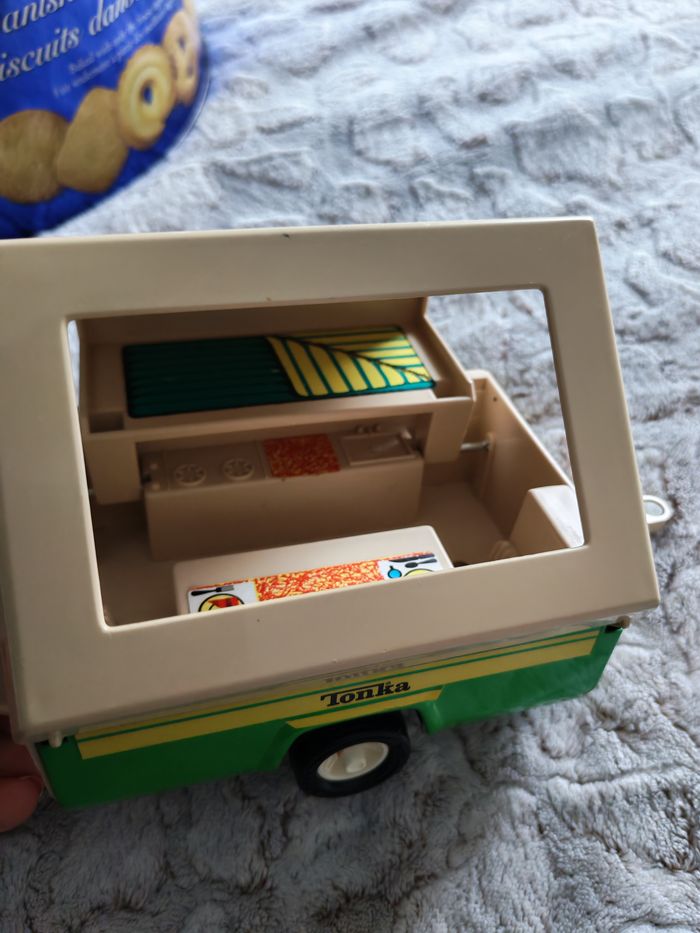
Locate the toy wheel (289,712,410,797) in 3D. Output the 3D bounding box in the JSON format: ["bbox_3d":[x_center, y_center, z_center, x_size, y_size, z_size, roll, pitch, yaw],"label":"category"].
[{"bbox_3d":[-0.001,0.111,0.290,0.046,0.046,0.018,-7,42,-15],"label":"toy wheel"}]

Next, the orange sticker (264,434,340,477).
[{"bbox_3d":[-0.022,-0.005,0.328,0.030,0.002,0.027,-7,42,-15],"label":"orange sticker"}]

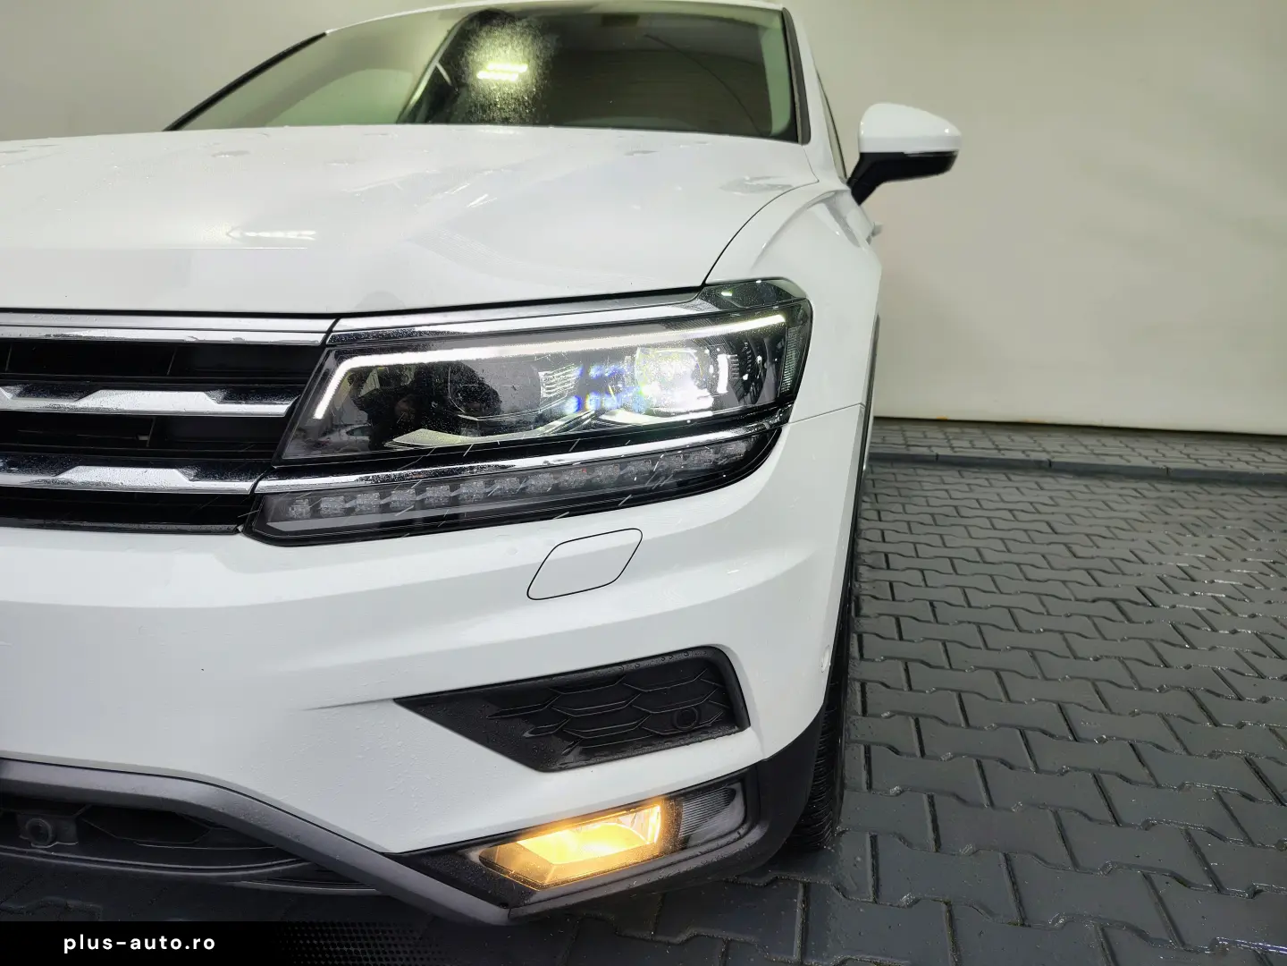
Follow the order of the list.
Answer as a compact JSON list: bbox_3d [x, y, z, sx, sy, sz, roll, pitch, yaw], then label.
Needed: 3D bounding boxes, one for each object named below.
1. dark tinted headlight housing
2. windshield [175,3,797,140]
[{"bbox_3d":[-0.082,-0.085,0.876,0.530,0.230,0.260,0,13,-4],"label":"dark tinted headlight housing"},{"bbox_3d":[-0.354,-0.935,2.071,1.460,0.130,0.920,4,47,13],"label":"windshield"}]

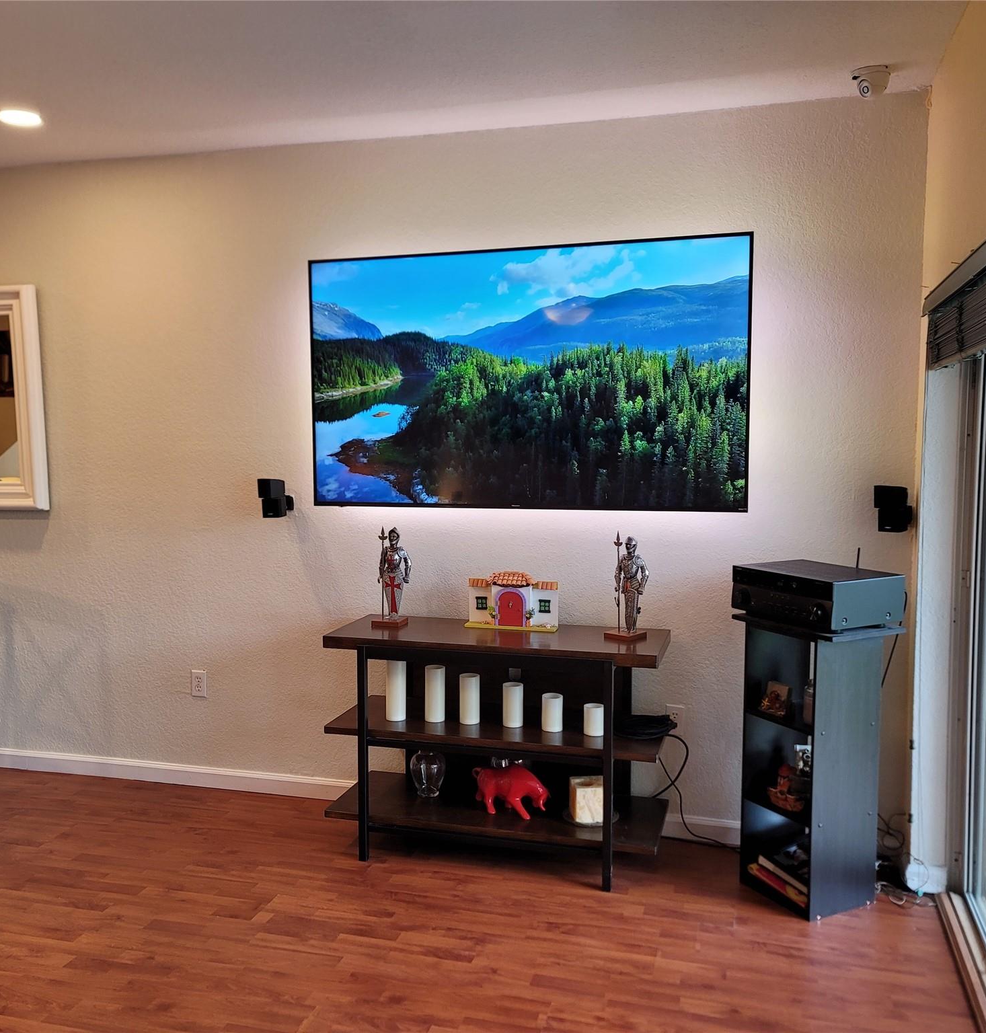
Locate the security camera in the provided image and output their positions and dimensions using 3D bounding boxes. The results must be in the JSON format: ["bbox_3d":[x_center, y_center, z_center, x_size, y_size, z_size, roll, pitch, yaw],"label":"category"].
[{"bbox_3d":[1.186,-1.353,3.126,0.116,0.088,0.116,5,7,45],"label":"security camera"}]

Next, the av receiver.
[{"bbox_3d":[1.053,0.258,3.246,0.315,0.162,0.437,-3,5,-27],"label":"av receiver"}]

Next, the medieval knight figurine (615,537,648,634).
[{"bbox_3d":[0.469,0.239,3.463,0.113,0.358,0.098,4,6,38],"label":"medieval knight figurine"}]

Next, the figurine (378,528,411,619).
[{"bbox_3d":[-0.382,0.222,3.724,0.113,0.356,0.098,2,5,20],"label":"figurine"}]

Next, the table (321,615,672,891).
[{"bbox_3d":[0.022,0.820,3.598,1.178,0.805,0.424,1,5,16],"label":"table"}]

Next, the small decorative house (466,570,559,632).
[{"bbox_3d":[0.071,0.307,3.644,0.335,0.210,0.078,1,5,15],"label":"small decorative house"}]

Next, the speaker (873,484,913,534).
[{"bbox_3d":[1.357,-0.024,3.372,0.092,0.158,0.125,4,6,42],"label":"speaker"}]

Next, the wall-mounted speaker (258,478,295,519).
[{"bbox_3d":[-0.873,-0.071,4.003,0.092,0.158,0.130,2,5,22],"label":"wall-mounted speaker"}]

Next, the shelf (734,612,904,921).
[{"bbox_3d":[1.050,0.793,3.268,0.317,0.909,0.443,-3,5,-27],"label":"shelf"}]

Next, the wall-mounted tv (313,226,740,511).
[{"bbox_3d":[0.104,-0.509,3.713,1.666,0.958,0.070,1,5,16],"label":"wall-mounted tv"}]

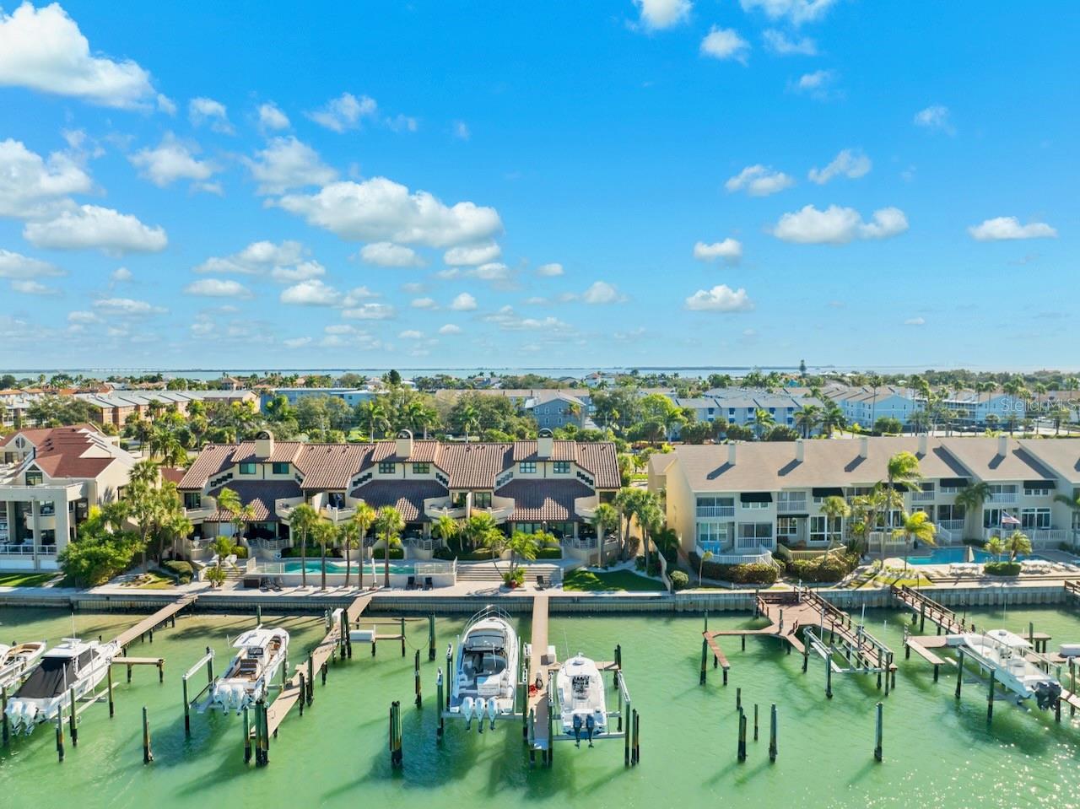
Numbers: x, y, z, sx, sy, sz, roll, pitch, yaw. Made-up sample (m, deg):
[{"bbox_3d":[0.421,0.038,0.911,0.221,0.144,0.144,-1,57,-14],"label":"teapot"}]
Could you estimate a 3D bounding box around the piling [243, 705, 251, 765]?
[{"bbox_3d":[-16.162,18.247,41.377,0.310,3.148,0.310,0,3,0],"label":"piling"}]

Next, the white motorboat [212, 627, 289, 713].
[{"bbox_3d":[-17.400,16.149,46.900,3.000,3.300,9.300,0,3,0],"label":"white motorboat"}]

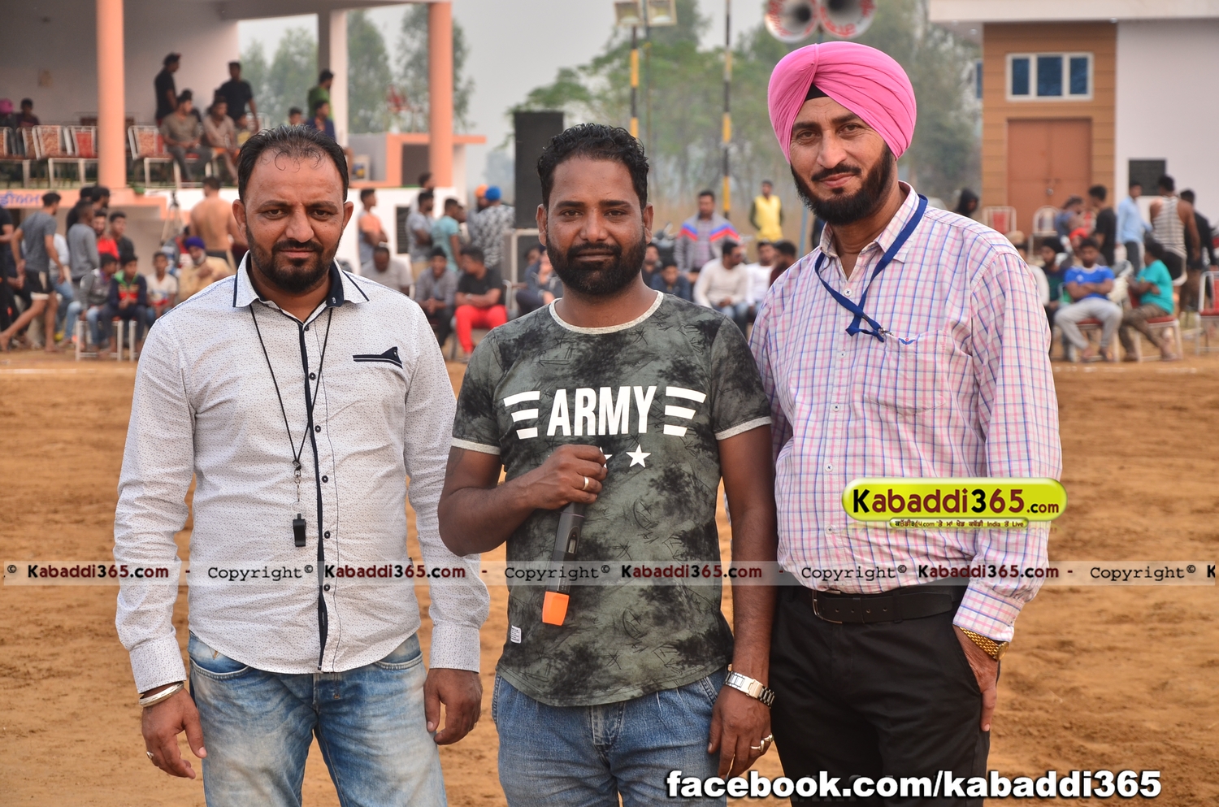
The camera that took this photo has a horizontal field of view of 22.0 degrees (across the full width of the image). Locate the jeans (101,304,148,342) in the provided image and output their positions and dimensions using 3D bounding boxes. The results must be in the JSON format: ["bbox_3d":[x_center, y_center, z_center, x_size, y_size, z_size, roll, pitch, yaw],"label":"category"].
[{"bbox_3d":[-4.973,-0.820,32.200,0.460,0.430,0.480,-1,4,-9],"label":"jeans"}]

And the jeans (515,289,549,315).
[{"bbox_3d":[-0.745,-0.961,33.000,0.450,0.500,0.520,2,4,30],"label":"jeans"}]

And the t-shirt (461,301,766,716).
[{"bbox_3d":[0.004,0.143,4.720,0.480,0.620,0.280,0,4,-5],"label":"t-shirt"}]

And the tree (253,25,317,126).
[{"bbox_3d":[-10.229,-8.460,100.000,2.600,7.100,2.600,0,4,0],"label":"tree"}]

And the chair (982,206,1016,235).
[{"bbox_3d":[5.589,-2.367,45.000,0.475,0.880,0.530,0,4,6],"label":"chair"}]

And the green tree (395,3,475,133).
[{"bbox_3d":[-7.230,-11.747,130.000,3.400,9.600,3.400,0,4,0],"label":"green tree"}]

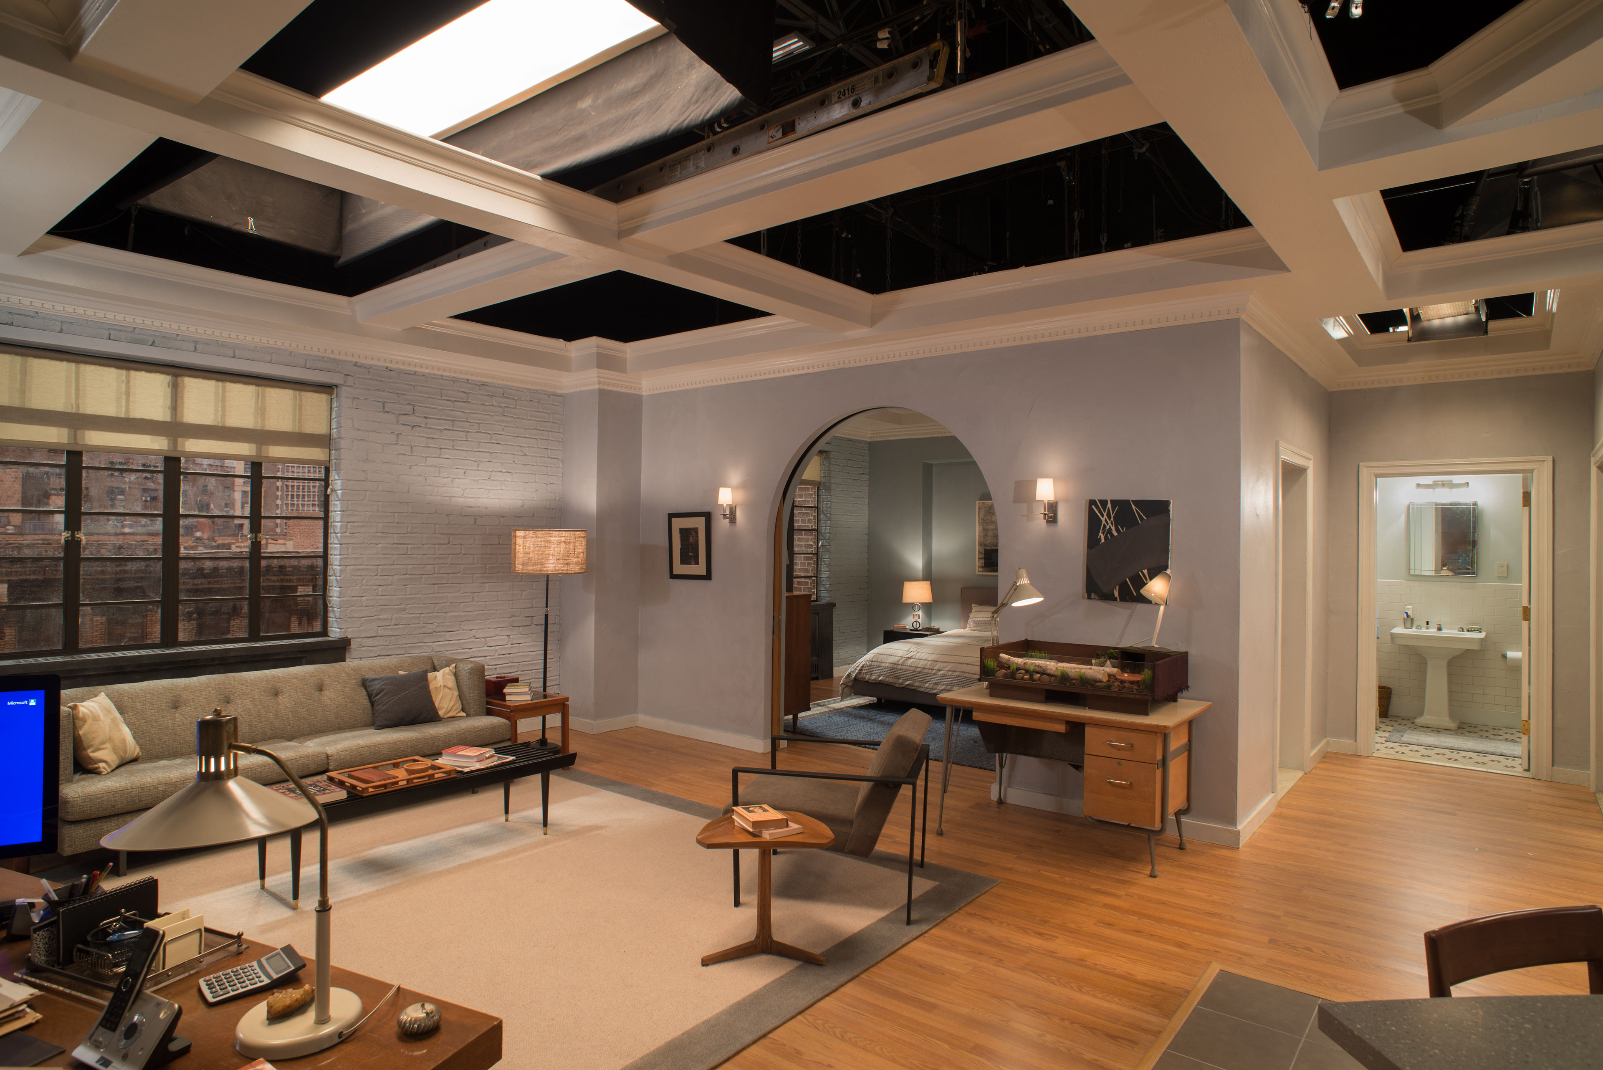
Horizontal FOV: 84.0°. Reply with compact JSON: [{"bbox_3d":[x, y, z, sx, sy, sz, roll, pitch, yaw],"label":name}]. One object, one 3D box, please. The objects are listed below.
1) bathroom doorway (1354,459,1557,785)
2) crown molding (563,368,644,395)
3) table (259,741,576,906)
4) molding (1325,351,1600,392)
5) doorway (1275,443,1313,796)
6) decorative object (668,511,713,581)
[{"bbox_3d":[4.675,0.562,6.410,1.125,2.193,0.148,0,0,38],"label":"bathroom doorway"},{"bbox_3d":[-1.623,-1.201,7.211,0.485,0.115,0.476,0,0,37],"label":"crown molding"},{"bbox_3d":[-1.927,1.414,4.448,0.425,0.407,1.648,0,0,38],"label":"table"},{"bbox_3d":[4.520,-1.131,6.182,1.479,0.115,0.085,0,0,38],"label":"molding"},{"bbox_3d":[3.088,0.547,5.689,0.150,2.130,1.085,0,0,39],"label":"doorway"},{"bbox_3d":[-0.854,0.086,6.906,0.448,0.521,0.028,0,0,37],"label":"decorative object"}]

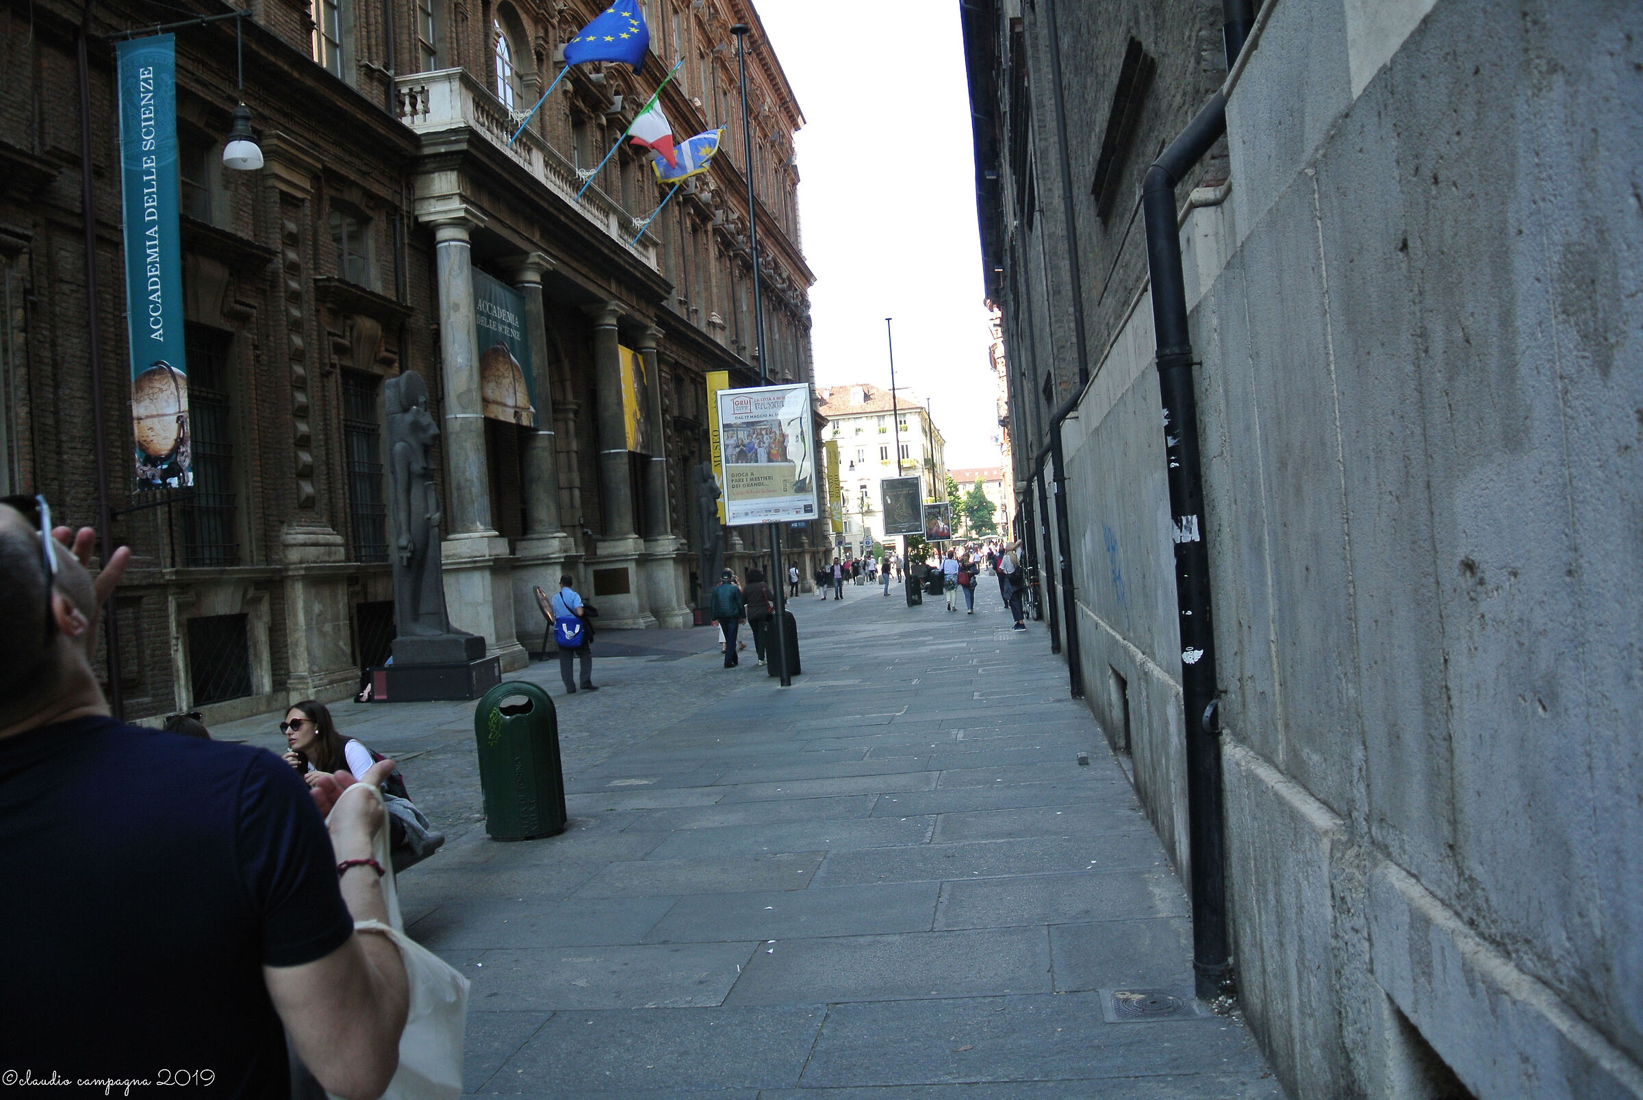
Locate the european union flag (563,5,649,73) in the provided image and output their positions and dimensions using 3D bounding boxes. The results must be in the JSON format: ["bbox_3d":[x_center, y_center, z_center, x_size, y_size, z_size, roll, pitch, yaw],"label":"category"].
[{"bbox_3d":[-4.613,-11.127,26.548,1.900,1.850,0.600,-4,-1,8],"label":"european union flag"}]

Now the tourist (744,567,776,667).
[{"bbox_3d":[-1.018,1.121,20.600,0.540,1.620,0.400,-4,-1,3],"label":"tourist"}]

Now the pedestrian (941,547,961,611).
[{"bbox_3d":[3.605,0.838,34.300,0.520,1.660,0.400,-4,-1,8],"label":"pedestrian"}]

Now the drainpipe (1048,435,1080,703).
[{"bbox_3d":[2.643,0.111,13.350,0.130,2.900,0.125,-4,-1,8],"label":"drainpipe"}]

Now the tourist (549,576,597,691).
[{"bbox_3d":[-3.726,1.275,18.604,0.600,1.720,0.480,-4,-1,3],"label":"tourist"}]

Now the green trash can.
[{"bbox_3d":[-2.016,1.411,8.350,0.550,1.030,0.530,-4,-1,-10],"label":"green trash can"}]

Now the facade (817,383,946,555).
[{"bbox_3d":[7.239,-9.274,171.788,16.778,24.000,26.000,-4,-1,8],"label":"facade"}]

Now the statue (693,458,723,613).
[{"bbox_3d":[-3.267,-0.489,37.600,1.150,4.500,0.850,-4,-1,8],"label":"statue"}]

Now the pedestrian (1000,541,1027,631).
[{"bbox_3d":[3.777,0.717,24.200,0.500,1.720,0.500,-4,-1,-21],"label":"pedestrian"}]

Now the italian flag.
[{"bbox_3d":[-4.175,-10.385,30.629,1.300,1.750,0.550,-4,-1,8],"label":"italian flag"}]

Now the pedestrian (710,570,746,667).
[{"bbox_3d":[-1.604,1.174,21.266,0.550,1.650,0.420,-4,-1,2],"label":"pedestrian"}]

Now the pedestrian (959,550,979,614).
[{"bbox_3d":[3.955,0.867,33.200,0.520,1.650,0.420,-4,-1,7],"label":"pedestrian"}]

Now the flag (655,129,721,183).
[{"bbox_3d":[-3.593,-10.601,33.200,1.750,1.400,0.650,-4,-1,-14],"label":"flag"}]

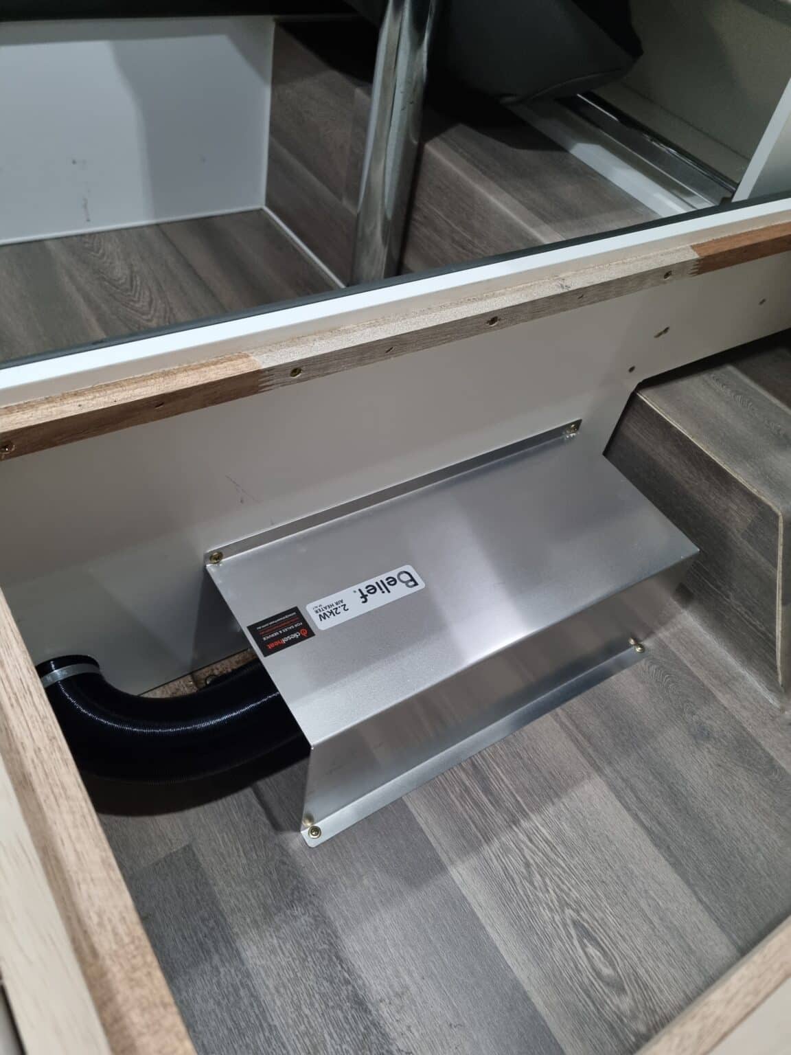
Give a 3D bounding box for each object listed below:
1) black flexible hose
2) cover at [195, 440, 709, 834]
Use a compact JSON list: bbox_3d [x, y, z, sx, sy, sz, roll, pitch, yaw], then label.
[{"bbox_3d":[-0.184,0.153,0.631,0.189,0.080,0.141,-21,54,-27],"label":"black flexible hose"},{"bbox_3d":[0.060,0.076,0.735,0.410,0.171,0.193,-21,54,-27],"label":"cover"}]

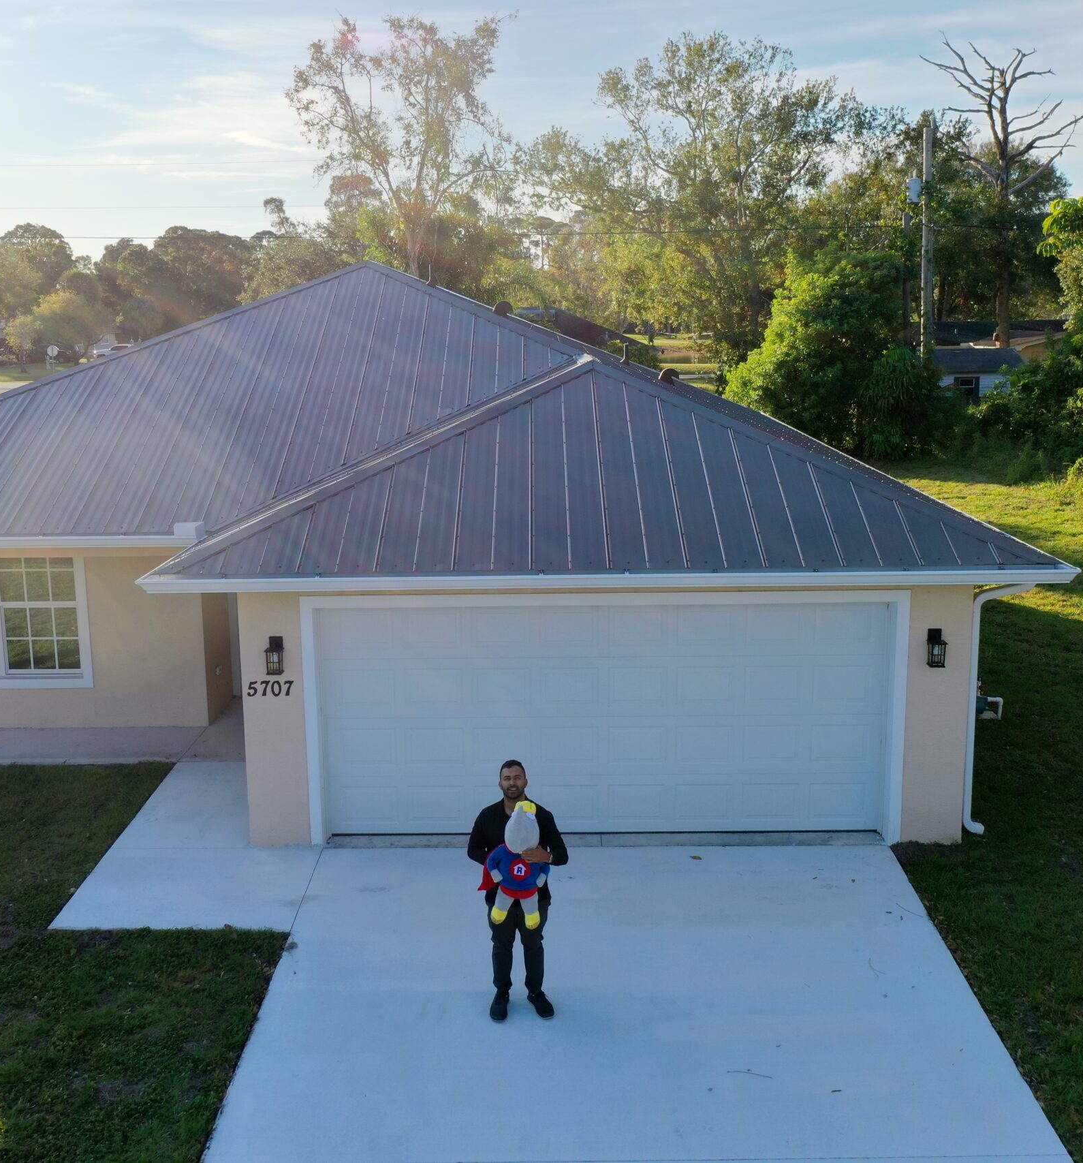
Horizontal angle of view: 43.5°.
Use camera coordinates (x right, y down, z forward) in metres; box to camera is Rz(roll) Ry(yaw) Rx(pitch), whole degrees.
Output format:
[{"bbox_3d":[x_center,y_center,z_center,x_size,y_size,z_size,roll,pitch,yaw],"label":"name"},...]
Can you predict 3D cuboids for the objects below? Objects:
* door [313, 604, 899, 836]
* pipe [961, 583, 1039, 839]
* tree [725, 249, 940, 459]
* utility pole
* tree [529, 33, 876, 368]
[{"bbox_3d":[0.534,1.182,11.538,5.080,2.205,0.200,-1,11,1],"label":"door"},{"bbox_3d":[3.895,1.100,11.591,0.530,2.220,0.110,-1,11,1],"label":"pipe"},{"bbox_3d":[9.565,-7.495,44.578,6.800,6.720,5.500,-1,11,1],"label":"tree"},{"bbox_3d":[13.272,-10.197,46.753,0.420,11.100,0.420,-1,11,1],"label":"utility pole"},{"bbox_3d":[5.783,-12.395,49.491,12.322,14.349,10.843,-1,11,1],"label":"tree"}]

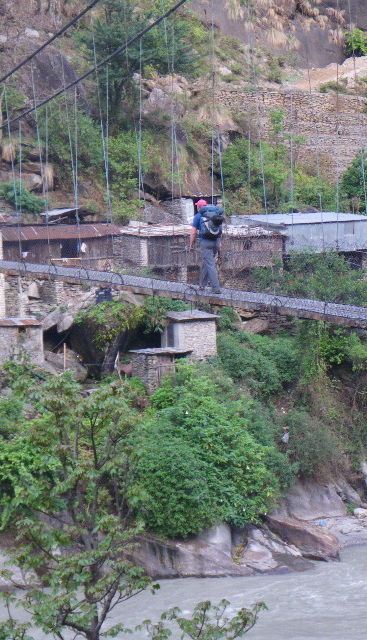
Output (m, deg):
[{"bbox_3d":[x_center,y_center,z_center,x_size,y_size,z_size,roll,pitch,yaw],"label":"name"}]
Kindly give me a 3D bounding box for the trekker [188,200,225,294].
[{"bbox_3d":[0.427,-1.394,36.000,0.600,1.770,0.620,-4,5,-27],"label":"trekker"}]

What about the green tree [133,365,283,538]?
[{"bbox_3d":[1.093,5.751,83.000,6.400,7.200,5.600,-1,5,0],"label":"green tree"}]

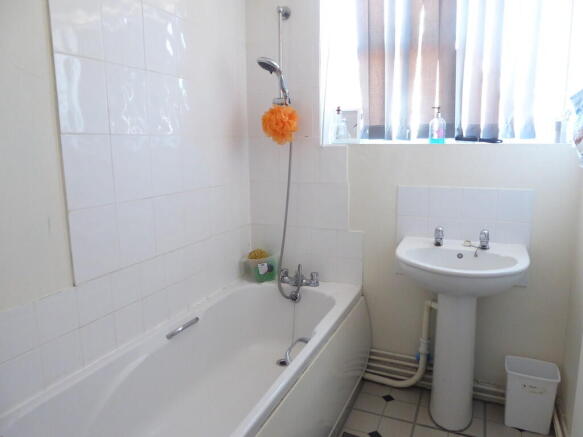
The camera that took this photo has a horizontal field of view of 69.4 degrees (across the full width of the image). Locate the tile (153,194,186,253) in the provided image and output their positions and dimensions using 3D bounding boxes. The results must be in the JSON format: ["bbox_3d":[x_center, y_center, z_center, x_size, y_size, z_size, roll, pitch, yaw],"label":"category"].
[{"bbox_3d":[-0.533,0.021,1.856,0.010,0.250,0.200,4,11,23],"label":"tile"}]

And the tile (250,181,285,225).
[{"bbox_3d":[-0.143,-0.086,2.455,0.200,0.250,0.010,4,11,23],"label":"tile"}]

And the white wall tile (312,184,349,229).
[{"bbox_3d":[0.220,-0.065,2.352,0.200,0.253,0.010,4,11,23],"label":"white wall tile"}]

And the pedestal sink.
[{"bbox_3d":[0.750,0.551,1.927,0.550,0.820,0.450,4,11,23],"label":"pedestal sink"}]

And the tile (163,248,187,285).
[{"bbox_3d":[-0.532,0.219,1.930,0.010,0.149,0.149,4,11,23],"label":"tile"}]

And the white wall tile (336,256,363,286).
[{"bbox_3d":[0.331,0.299,2.382,0.150,0.150,0.009,4,11,23],"label":"white wall tile"}]

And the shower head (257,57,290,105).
[{"bbox_3d":[-0.093,-0.716,2.183,0.185,0.245,0.100,-2,10,-11],"label":"shower head"}]

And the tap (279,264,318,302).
[{"bbox_3d":[0.029,0.352,2.334,0.226,0.168,0.165,4,11,23],"label":"tap"}]

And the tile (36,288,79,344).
[{"bbox_3d":[-0.777,0.319,1.401,0.009,0.150,0.150,4,11,23],"label":"tile"}]

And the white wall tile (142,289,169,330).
[{"bbox_3d":[-0.594,0.397,1.842,0.009,0.150,0.150,4,11,23],"label":"white wall tile"}]

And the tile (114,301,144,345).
[{"bbox_3d":[-0.650,0.412,1.681,0.010,0.140,0.149,4,11,23],"label":"tile"}]

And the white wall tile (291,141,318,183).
[{"bbox_3d":[0.060,-0.327,2.374,0.193,0.253,0.010,4,11,23],"label":"white wall tile"}]

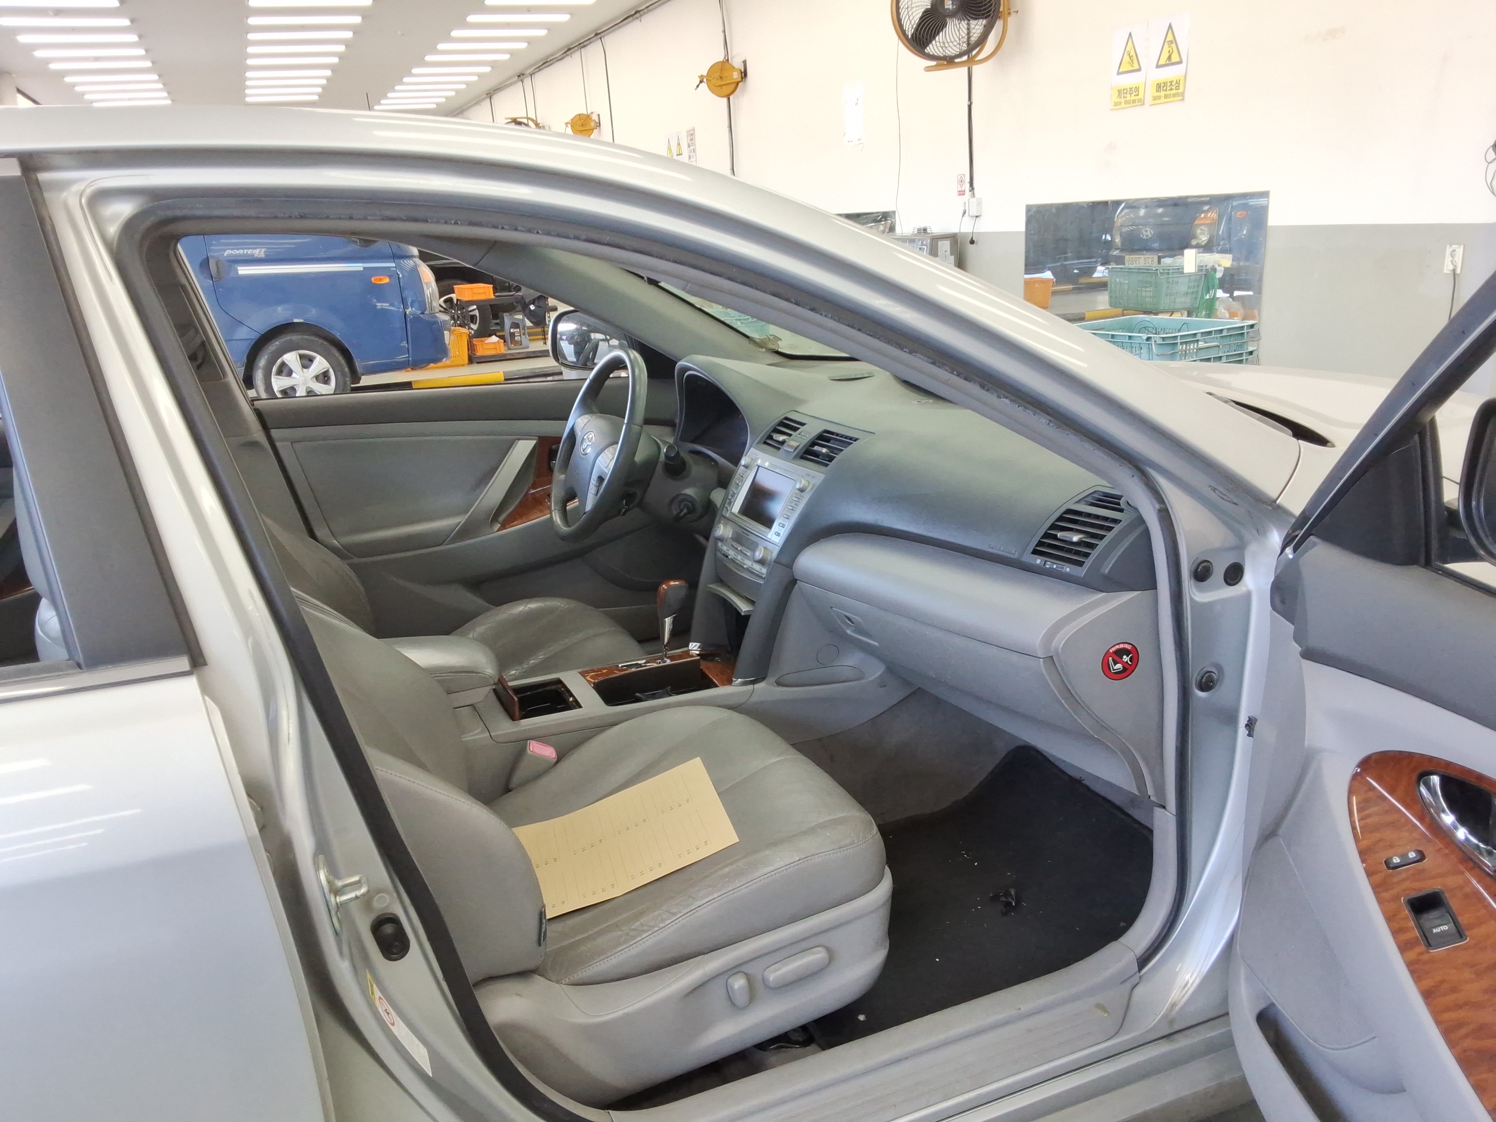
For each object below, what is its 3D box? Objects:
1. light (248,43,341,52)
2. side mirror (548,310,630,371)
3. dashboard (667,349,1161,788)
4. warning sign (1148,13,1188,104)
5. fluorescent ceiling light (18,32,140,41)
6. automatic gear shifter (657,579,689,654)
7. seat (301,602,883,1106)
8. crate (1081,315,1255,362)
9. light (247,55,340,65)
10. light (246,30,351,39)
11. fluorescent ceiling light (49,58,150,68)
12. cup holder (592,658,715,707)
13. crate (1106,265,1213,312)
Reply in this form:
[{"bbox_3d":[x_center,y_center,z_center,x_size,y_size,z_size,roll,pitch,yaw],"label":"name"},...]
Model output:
[{"bbox_3d":[-5.808,-6.594,15.578,1.220,0.080,0.170,-10,18,-20],"label":"light"},{"bbox_3d":[-0.353,-0.512,2.809,0.230,0.160,0.130,-6,17,-6],"label":"side mirror"},{"bbox_3d":[0.252,-0.076,2.130,0.600,0.550,1.450,-10,18,-20],"label":"dashboard"},{"bbox_3d":[2.334,-2.780,6.720,0.010,0.450,0.295,-10,18,-20],"label":"warning sign"},{"bbox_3d":[-7.510,-5.852,13.535,1.200,0.080,0.120,-10,18,-20],"label":"fluorescent ceiling light"},{"bbox_3d":[-0.138,0.097,2.169,0.050,0.130,0.045,-10,18,-20],"label":"automatic gear shifter"},{"bbox_3d":[-0.323,0.186,1.547,0.950,0.880,0.540,-10,18,-20],"label":"seat"},{"bbox_3d":[1.681,-0.846,5.081,0.530,0.290,0.600,-13,19,-28],"label":"crate"},{"bbox_3d":[-6.254,-6.880,16.641,1.220,0.080,0.170,-10,18,-20],"label":"light"},{"bbox_3d":[-5.336,-6.253,14.379,1.200,0.080,0.120,-10,18,-20],"label":"light"},{"bbox_3d":[-8.472,-6.503,15.864,1.220,0.080,0.170,-10,18,-20],"label":"fluorescent ceiling light"},{"bbox_3d":[-0.165,0.226,2.015,0.190,0.075,0.130,-10,18,-20],"label":"cup holder"},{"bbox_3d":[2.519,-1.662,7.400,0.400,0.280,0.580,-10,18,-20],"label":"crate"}]

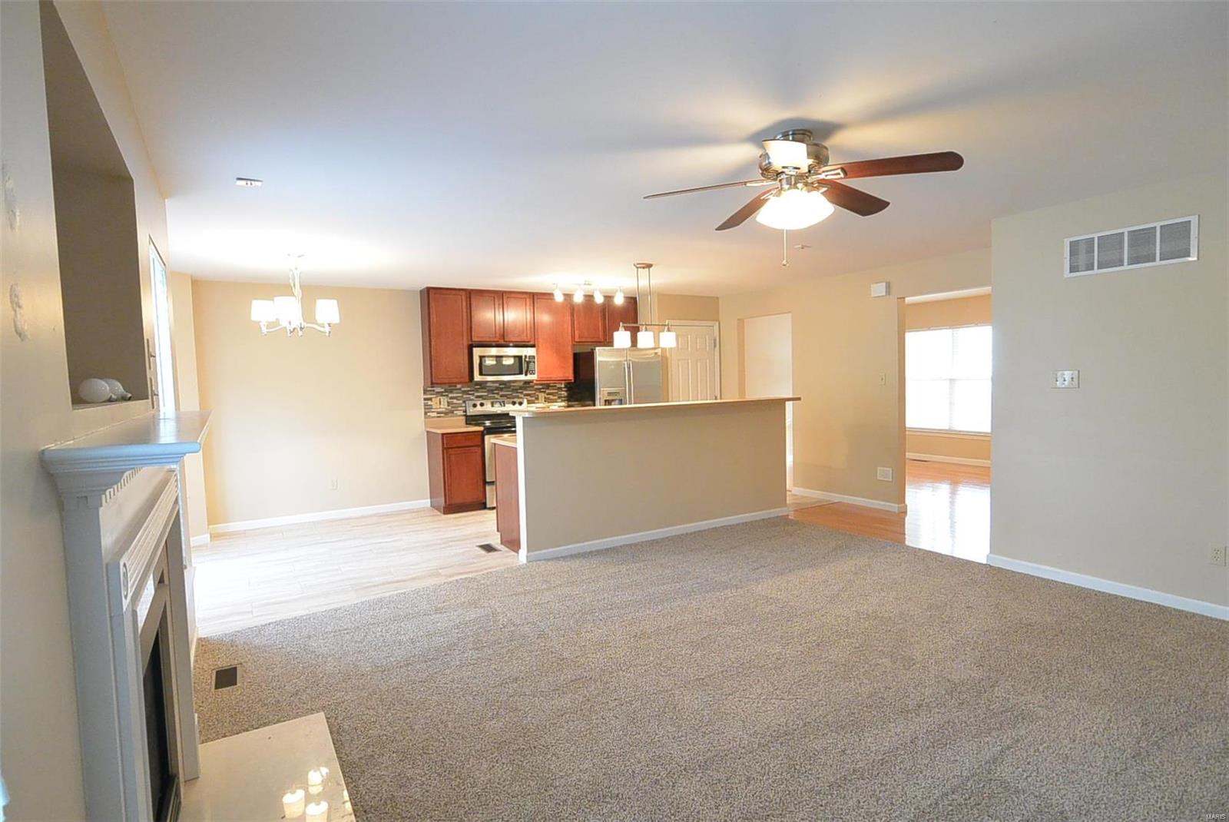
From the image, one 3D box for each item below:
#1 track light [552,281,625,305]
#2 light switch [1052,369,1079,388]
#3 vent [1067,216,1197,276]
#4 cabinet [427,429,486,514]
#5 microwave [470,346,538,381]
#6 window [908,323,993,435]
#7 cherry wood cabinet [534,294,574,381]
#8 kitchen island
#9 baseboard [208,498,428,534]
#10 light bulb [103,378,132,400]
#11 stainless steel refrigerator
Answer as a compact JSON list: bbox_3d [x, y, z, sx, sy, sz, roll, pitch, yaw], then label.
[{"bbox_3d":[-0.264,-1.236,6.437,0.860,0.230,0.130,-3,4,-31],"label":"track light"},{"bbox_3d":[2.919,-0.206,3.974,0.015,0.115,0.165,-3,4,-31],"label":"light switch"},{"bbox_3d":[3.054,-0.965,3.666,0.020,0.250,0.645,-3,4,-31],"label":"vent"},{"bbox_3d":[-1.768,0.653,6.875,0.457,0.876,0.620,-3,4,-31],"label":"cabinet"},{"bbox_3d":[-1.336,-0.553,7.200,0.753,0.412,0.400,-3,4,-30],"label":"microwave"},{"bbox_3d":[5.028,-0.463,9.170,0.100,1.560,1.580,-3,4,-31],"label":"window"},{"bbox_3d":[-0.809,-0.880,7.542,0.508,1.061,0.321,-3,4,-30],"label":"cherry wood cabinet"},{"bbox_3d":[0.379,0.523,5.661,2.880,1.165,0.810,-3,4,-30],"label":"kitchen island"},{"bbox_3d":[-3.017,1.104,6.504,2.121,0.080,0.016,-3,4,-30],"label":"baseboard"},{"bbox_3d":[-1.812,-0.071,2.227,0.112,0.079,0.079,22,-8,-26],"label":"light bulb"},{"bbox_3d":[0.003,0.123,7.685,0.915,1.760,0.830,-3,4,-31],"label":"stainless steel refrigerator"}]

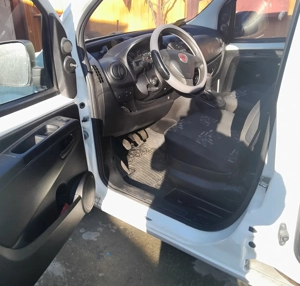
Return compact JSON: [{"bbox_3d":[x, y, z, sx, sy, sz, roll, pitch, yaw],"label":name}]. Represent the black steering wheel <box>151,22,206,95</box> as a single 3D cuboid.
[{"bbox_3d":[0.144,-0.407,1.508,0.385,0.385,0.130,-24,2,-43],"label":"black steering wheel"}]

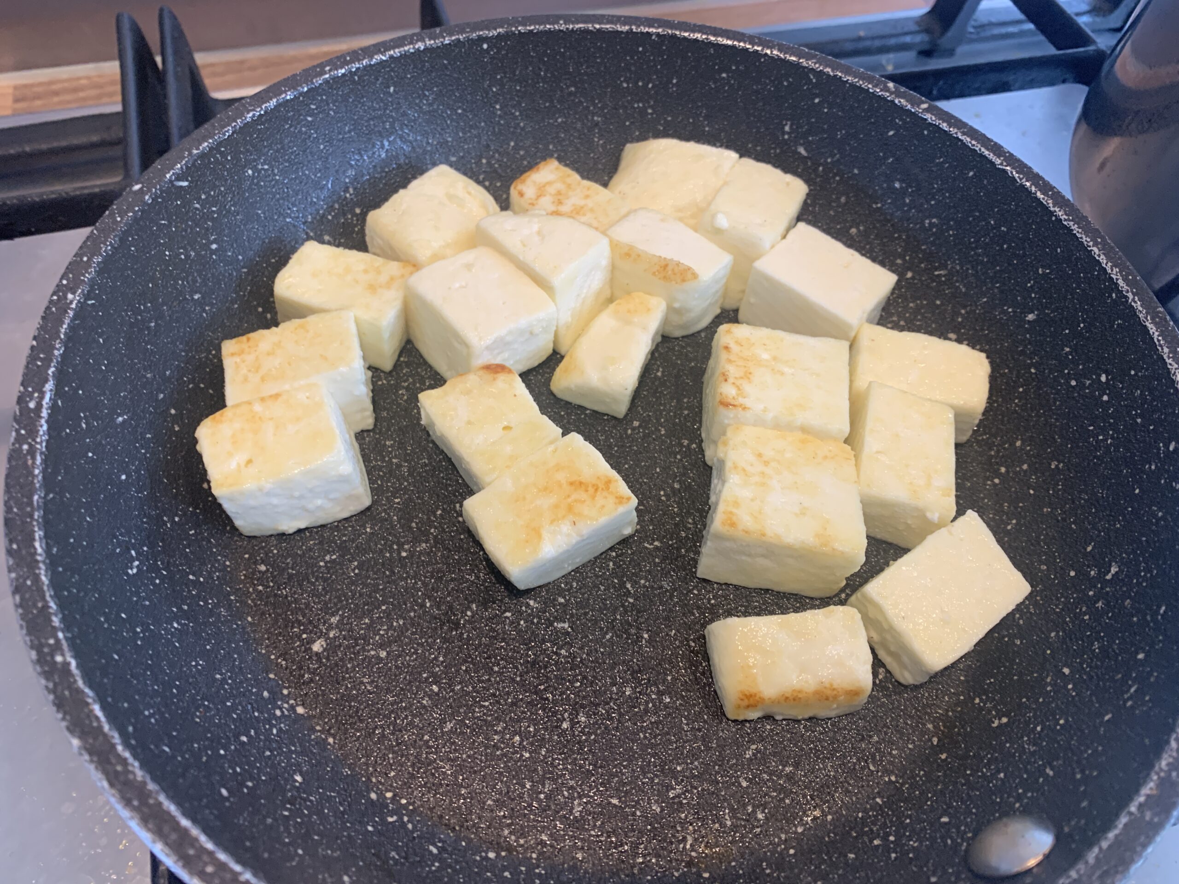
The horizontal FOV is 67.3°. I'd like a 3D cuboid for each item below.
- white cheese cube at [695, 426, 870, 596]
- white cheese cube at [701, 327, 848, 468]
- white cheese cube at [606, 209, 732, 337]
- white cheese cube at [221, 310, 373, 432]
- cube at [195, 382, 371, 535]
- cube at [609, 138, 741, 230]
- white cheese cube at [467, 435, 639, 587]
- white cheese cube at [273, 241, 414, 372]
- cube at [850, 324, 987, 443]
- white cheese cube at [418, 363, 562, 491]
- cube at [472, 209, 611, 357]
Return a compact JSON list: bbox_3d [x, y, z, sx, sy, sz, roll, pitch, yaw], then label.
[{"bbox_3d":[0.043,0.016,0.201,0.031,0.022,0.029,8,57,0],"label":"white cheese cube"},{"bbox_3d":[0.049,-0.011,0.234,0.033,0.022,0.029,7,56,-1],"label":"white cheese cube"},{"bbox_3d":[0.022,-0.050,0.257,0.032,0.021,0.017,37,59,22],"label":"white cheese cube"},{"bbox_3d":[-0.075,-0.017,0.227,0.033,0.023,0.021,-13,58,-12],"label":"white cheese cube"},{"bbox_3d":[-0.073,0.005,0.212,0.030,0.023,0.021,-18,60,-12],"label":"cube"},{"bbox_3d":[0.022,-0.065,0.252,0.031,0.022,0.029,18,57,7],"label":"cube"},{"bbox_3d":[-0.010,0.016,0.216,0.034,0.013,0.025,-29,62,-22],"label":"white cheese cube"},{"bbox_3d":[-0.066,-0.037,0.241,0.033,0.021,0.019,22,55,6],"label":"white cheese cube"},{"bbox_3d":[0.084,-0.016,0.230,0.032,0.014,0.021,15,57,5],"label":"cube"},{"bbox_3d":[-0.025,-0.005,0.230,0.025,0.011,0.028,-29,62,-23],"label":"white cheese cube"},{"bbox_3d":[-0.012,-0.044,0.232,0.028,0.028,0.021,37,61,18],"label":"cube"}]

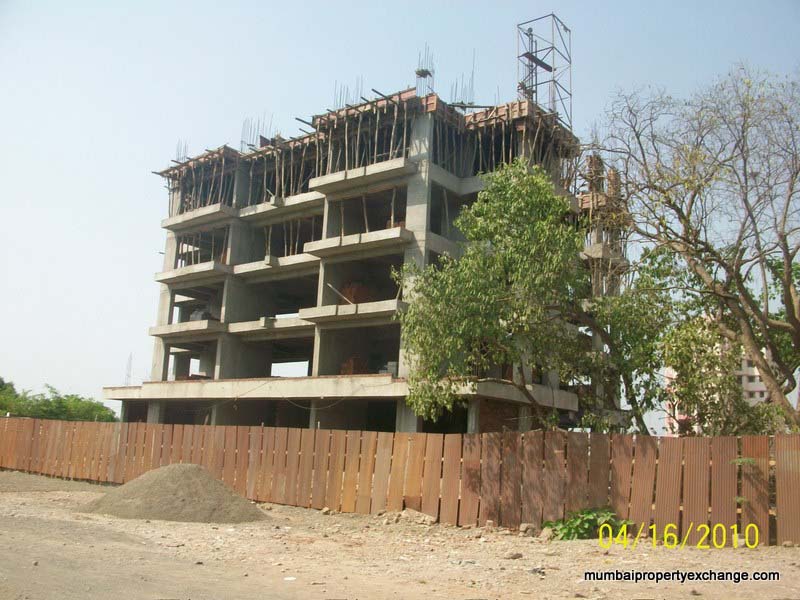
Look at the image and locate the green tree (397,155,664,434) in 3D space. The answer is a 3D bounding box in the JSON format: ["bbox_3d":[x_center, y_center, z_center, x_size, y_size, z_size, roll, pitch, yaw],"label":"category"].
[{"bbox_3d":[3.157,0.916,17.706,6.400,8.800,5.800,3,-12,0],"label":"green tree"}]

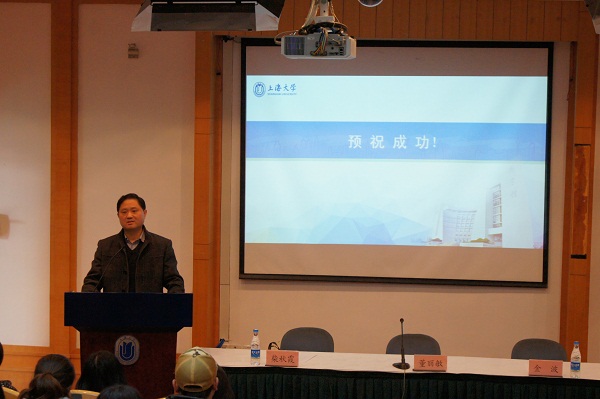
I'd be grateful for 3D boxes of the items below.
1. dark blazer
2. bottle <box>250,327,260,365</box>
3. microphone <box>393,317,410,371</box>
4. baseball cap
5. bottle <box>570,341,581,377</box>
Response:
[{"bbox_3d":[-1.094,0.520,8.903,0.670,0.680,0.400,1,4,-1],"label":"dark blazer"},{"bbox_3d":[-0.273,0.908,8.412,0.062,0.225,0.062,1,4,0],"label":"bottle"},{"bbox_3d":[0.629,0.882,8.428,0.110,0.300,0.140,1,4,7],"label":"microphone"},{"bbox_3d":[-0.431,0.702,5.690,0.175,0.155,0.270,1,12,5],"label":"baseball cap"},{"bbox_3d":[1.652,0.952,8.158,0.062,0.225,0.062,1,4,0],"label":"bottle"}]

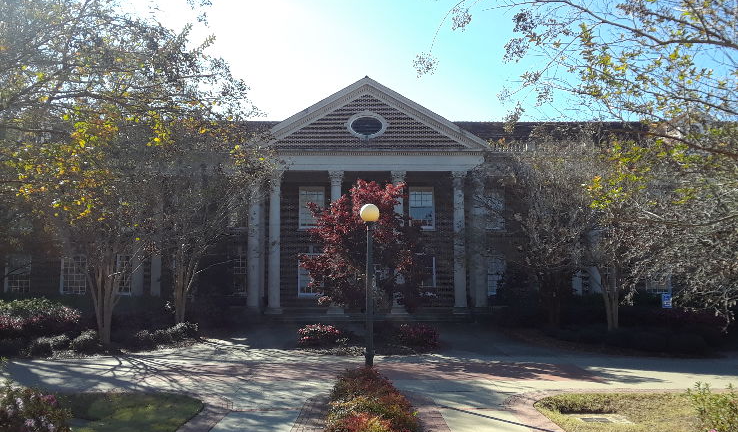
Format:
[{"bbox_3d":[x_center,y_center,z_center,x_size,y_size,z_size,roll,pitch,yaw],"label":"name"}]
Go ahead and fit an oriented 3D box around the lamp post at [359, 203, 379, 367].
[{"bbox_3d":[0.010,1.250,10.200,0.320,2.920,0.320,0,-6,0],"label":"lamp post"}]

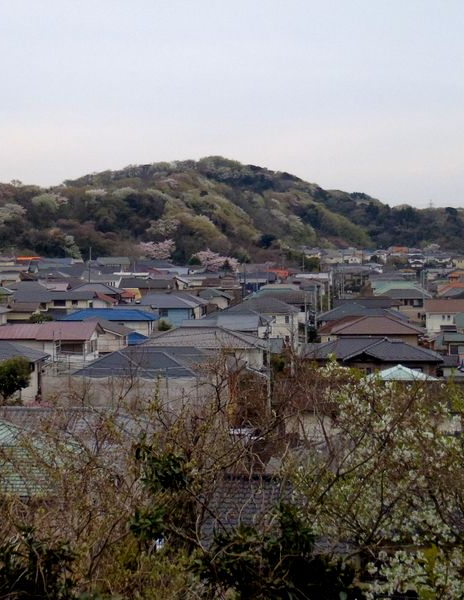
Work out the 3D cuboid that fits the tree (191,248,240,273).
[{"bbox_3d":[-4.868,-10.014,360.000,13.200,8.800,11.000,0,2,0],"label":"tree"}]

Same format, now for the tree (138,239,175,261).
[{"bbox_3d":[-23.053,-14.163,390.000,11.400,9.000,10.300,0,2,0],"label":"tree"}]

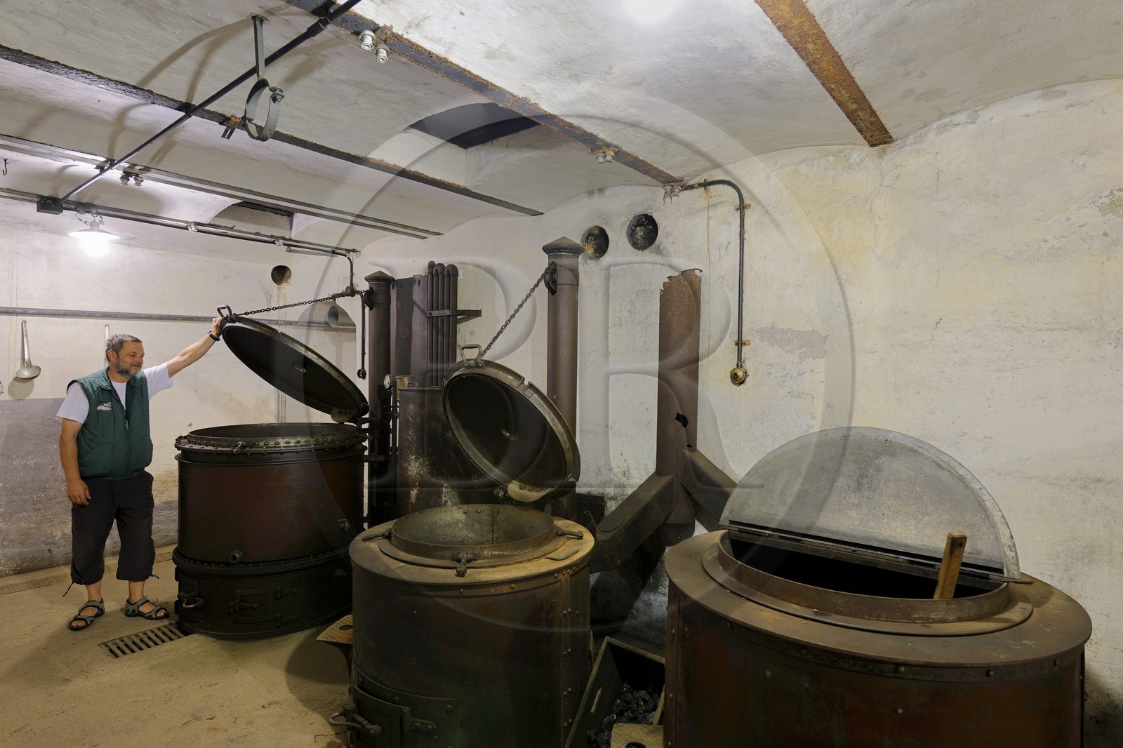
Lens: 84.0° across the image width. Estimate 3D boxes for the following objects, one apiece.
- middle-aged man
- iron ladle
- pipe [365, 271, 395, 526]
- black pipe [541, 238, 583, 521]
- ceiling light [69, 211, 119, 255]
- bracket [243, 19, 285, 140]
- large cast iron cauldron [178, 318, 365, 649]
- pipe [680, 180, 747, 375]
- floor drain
[{"bbox_3d":[-2.580,0.580,3.830,0.840,1.840,0.580,0,0,-44],"label":"middle-aged man"},{"bbox_3d":[-3.955,-0.178,4.630,0.140,0.435,0.140,-3,0,40],"label":"iron ladle"},{"bbox_3d":[-1.348,0.385,4.680,0.210,2.260,0.210,2,2,41],"label":"pipe"},{"bbox_3d":[-0.003,0.424,3.330,0.210,2.260,0.210,0,1,0],"label":"black pipe"},{"bbox_3d":[-3.080,-0.930,4.110,0.270,0.280,0.270,0,0,40],"label":"ceiling light"},{"bbox_3d":[-1.000,-0.993,2.100,0.230,0.425,0.045,0,0,40],"label":"bracket"},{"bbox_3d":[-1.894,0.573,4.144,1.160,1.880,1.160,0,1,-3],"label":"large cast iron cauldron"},{"bbox_3d":[0.939,-0.606,3.847,0.420,1.180,0.050,2,2,41],"label":"pipe"},{"bbox_3d":[-2.347,1.512,3.535,0.290,0.030,0.410,0,0,40],"label":"floor drain"}]

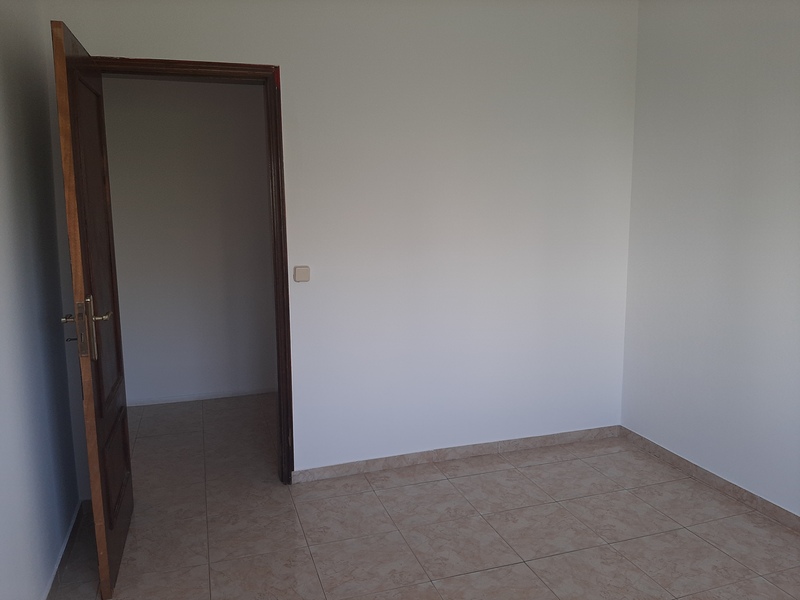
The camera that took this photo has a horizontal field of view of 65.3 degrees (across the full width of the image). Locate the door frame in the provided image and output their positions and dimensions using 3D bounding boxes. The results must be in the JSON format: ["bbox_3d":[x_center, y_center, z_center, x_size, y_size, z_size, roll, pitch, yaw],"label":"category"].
[{"bbox_3d":[-0.981,-0.053,3.015,0.840,2.070,0.140,-3,9,-18],"label":"door frame"}]

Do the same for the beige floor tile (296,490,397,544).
[{"bbox_3d":[-0.258,1.009,2.890,0.400,0.010,0.400,-3,9,-18],"label":"beige floor tile"}]

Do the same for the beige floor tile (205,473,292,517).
[{"bbox_3d":[-0.762,0.977,3.144,0.400,0.010,0.400,-3,9,-18],"label":"beige floor tile"}]

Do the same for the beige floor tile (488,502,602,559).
[{"bbox_3d":[0.627,1.017,2.759,0.400,0.010,0.400,-3,9,-18],"label":"beige floor tile"}]

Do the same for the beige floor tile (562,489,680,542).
[{"bbox_3d":[1.007,0.994,2.881,0.400,0.010,0.400,-3,9,-18],"label":"beige floor tile"}]

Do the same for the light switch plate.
[{"bbox_3d":[-0.484,-0.128,3.099,0.083,0.083,0.012,-3,9,-18],"label":"light switch plate"}]

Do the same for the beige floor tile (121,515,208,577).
[{"bbox_3d":[-1.018,1.055,2.646,0.400,0.010,0.400,-3,9,-18],"label":"beige floor tile"}]

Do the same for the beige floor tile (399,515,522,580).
[{"bbox_3d":[0.247,1.040,2.636,0.400,0.010,0.400,-3,9,-18],"label":"beige floor tile"}]

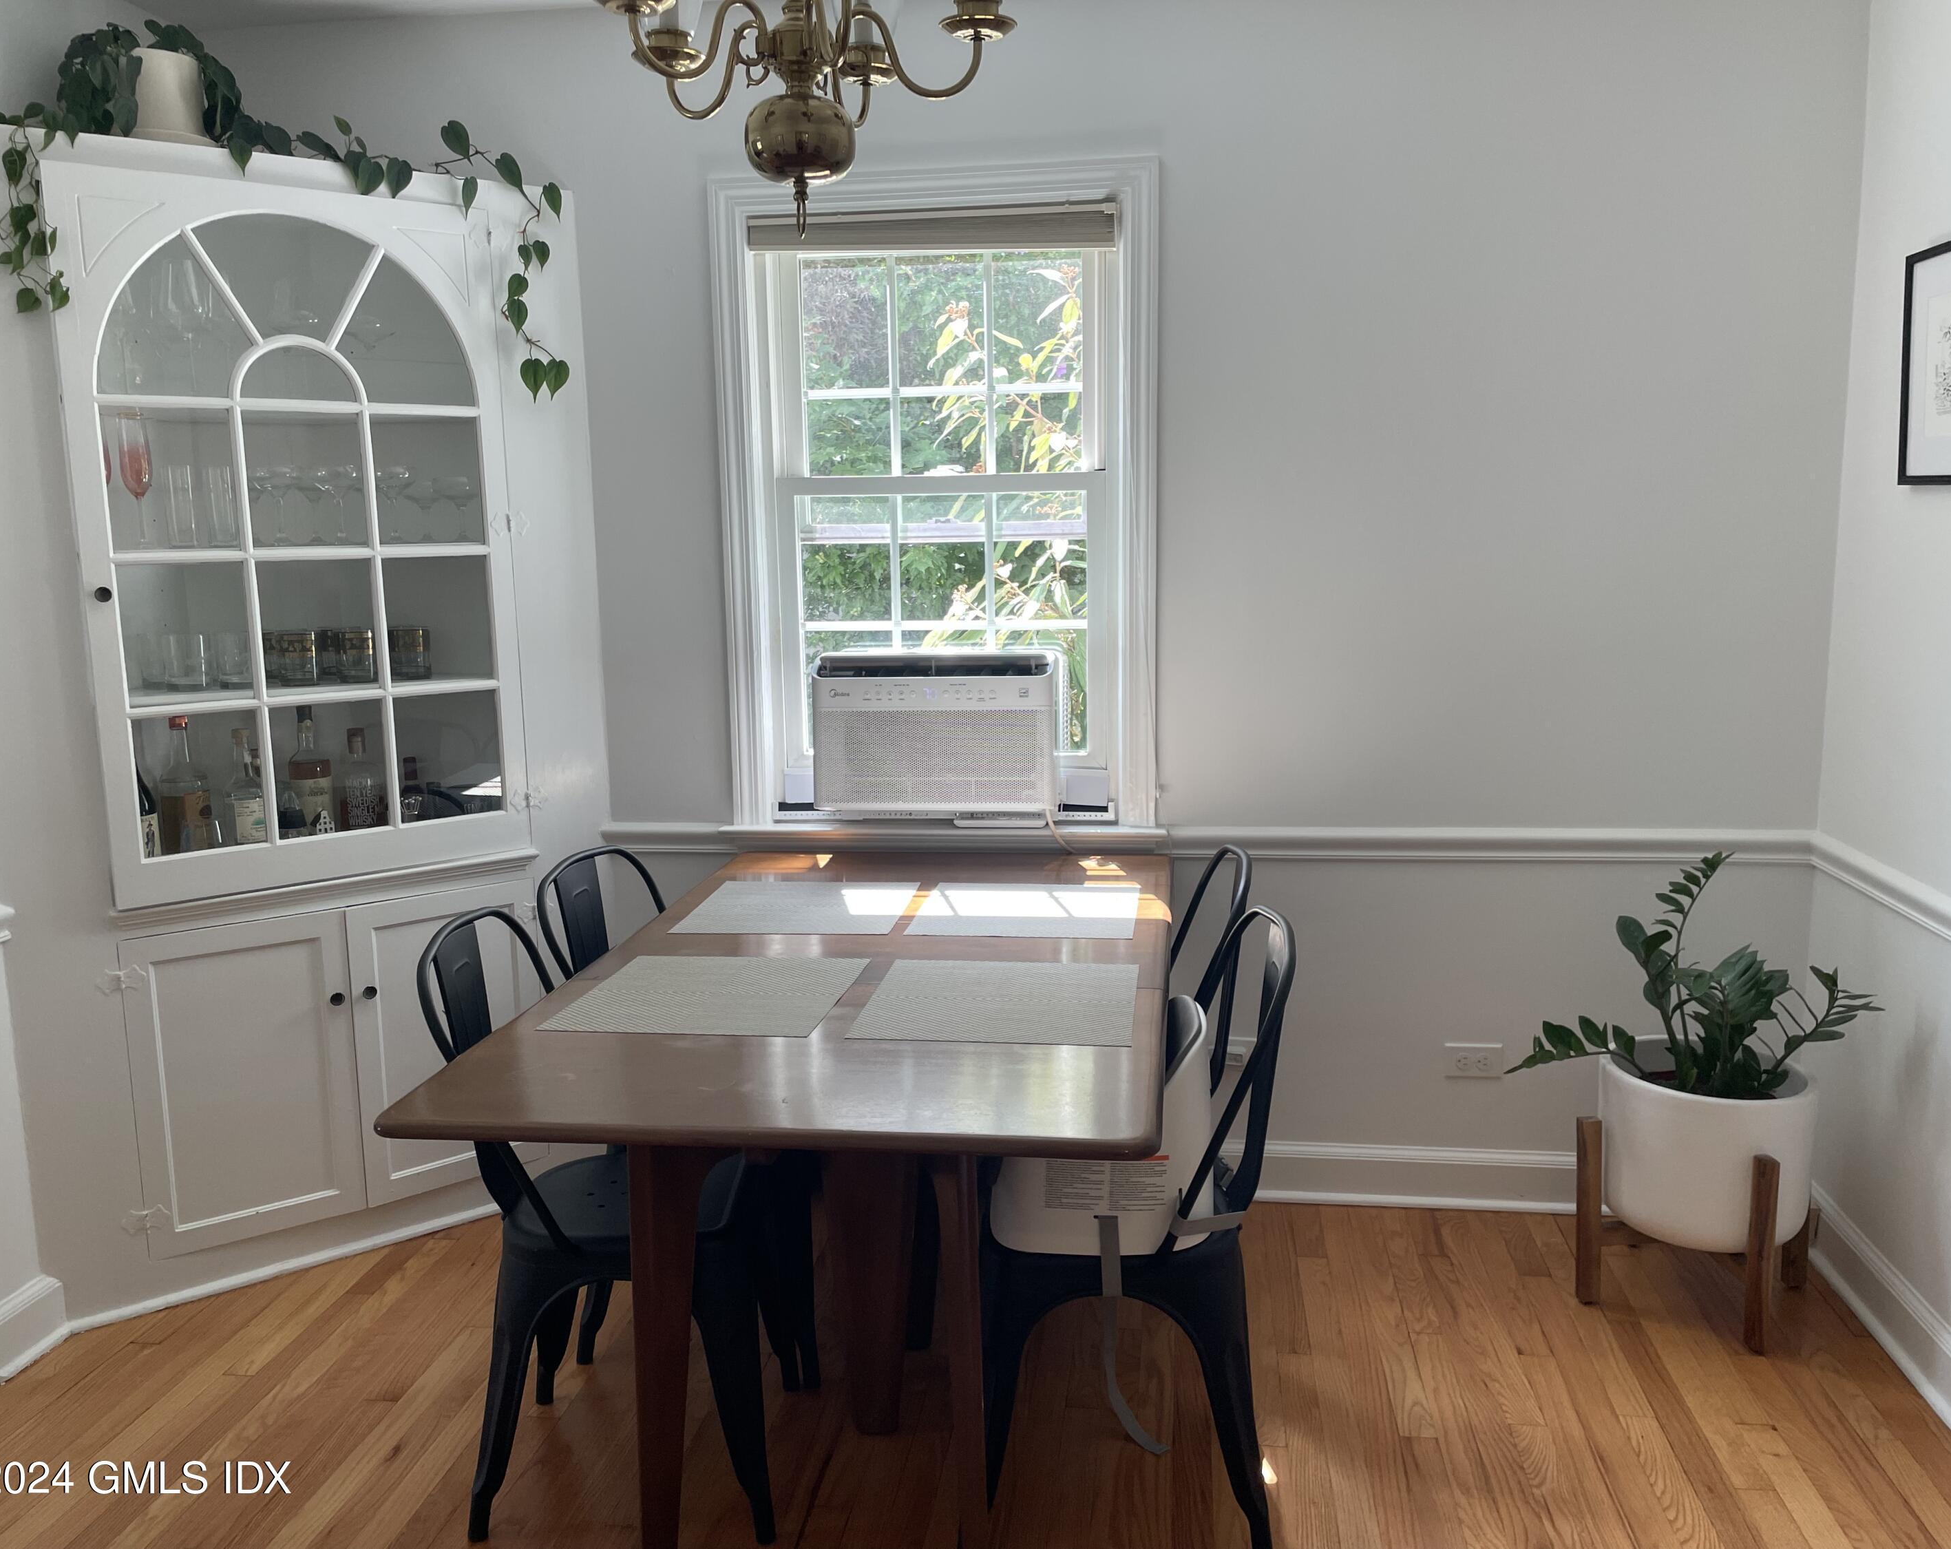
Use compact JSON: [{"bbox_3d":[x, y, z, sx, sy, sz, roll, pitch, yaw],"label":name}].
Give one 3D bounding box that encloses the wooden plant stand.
[{"bbox_3d":[1.286,0.764,2.768,0.330,0.340,0.330,6,11,38],"label":"wooden plant stand"}]

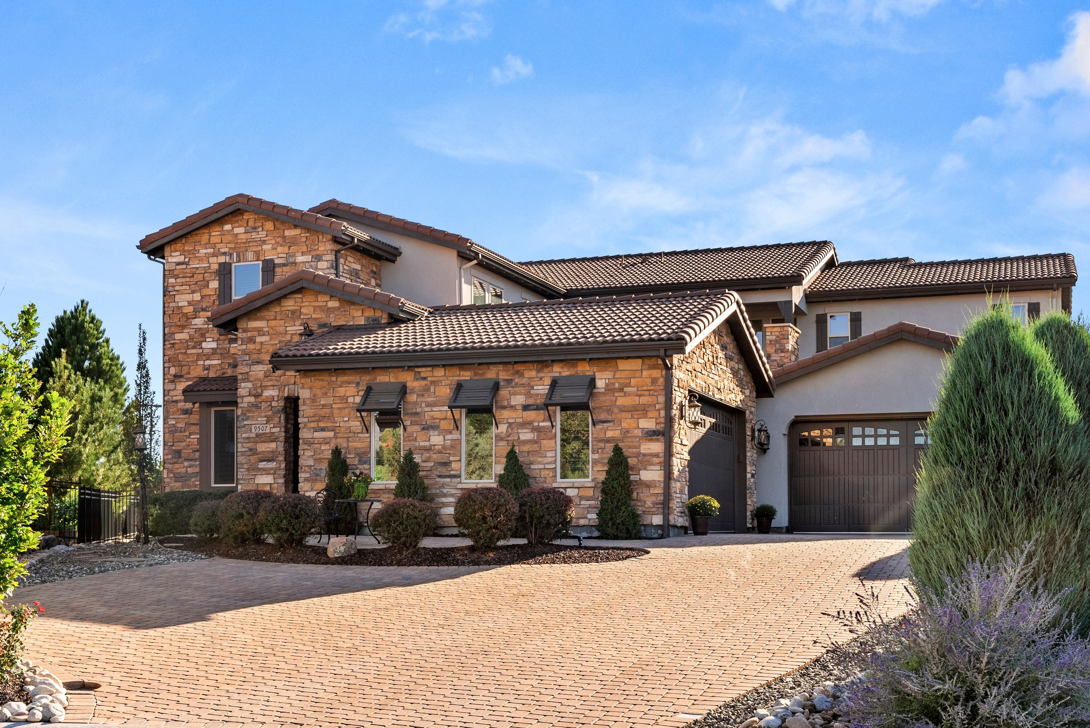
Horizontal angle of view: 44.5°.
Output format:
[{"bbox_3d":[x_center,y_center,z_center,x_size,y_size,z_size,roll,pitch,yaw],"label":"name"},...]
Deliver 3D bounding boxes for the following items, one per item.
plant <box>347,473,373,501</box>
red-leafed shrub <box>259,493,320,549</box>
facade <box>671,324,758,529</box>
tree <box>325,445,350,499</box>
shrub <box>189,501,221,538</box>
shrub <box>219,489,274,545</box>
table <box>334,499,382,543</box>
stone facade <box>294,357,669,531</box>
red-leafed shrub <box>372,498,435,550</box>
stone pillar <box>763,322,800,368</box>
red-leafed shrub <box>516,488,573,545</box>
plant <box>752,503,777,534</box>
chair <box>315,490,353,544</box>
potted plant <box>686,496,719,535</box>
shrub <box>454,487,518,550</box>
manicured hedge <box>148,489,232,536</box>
[{"bbox_3d":[-3.043,2.024,22.000,0.450,0.480,0.450,0,-2,0],"label":"plant"},{"bbox_3d":[-3.916,2.398,20.400,0.930,0.840,0.920,0,-2,0],"label":"red-leafed shrub"},{"bbox_3d":[3.151,1.139,25.100,0.400,3.950,7.100,-1,-2,20],"label":"facade"},{"bbox_3d":[-3.595,2.173,23.300,0.550,1.500,0.550,-1,-2,20],"label":"tree"},{"bbox_3d":[-6.044,2.767,23.800,0.660,0.680,0.660,-1,-2,20],"label":"shrub"},{"bbox_3d":[-4.696,2.415,21.000,0.900,0.880,0.900,0,-2,0],"label":"shrub"},{"bbox_3d":[-3.085,2.600,22.000,0.760,0.720,0.740,0,-2,0],"label":"table"},{"bbox_3d":[-1.259,1.428,23.050,7.100,2.950,0.400,-1,-2,20],"label":"stone facade"},{"bbox_3d":[-2.210,2.503,20.900,1.010,0.820,1.000,0,-2,0],"label":"red-leafed shrub"},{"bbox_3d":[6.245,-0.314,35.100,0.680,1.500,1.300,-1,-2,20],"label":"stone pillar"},{"bbox_3d":[-0.019,2.308,20.300,0.880,0.880,0.880,0,-2,0],"label":"red-leafed shrub"},{"bbox_3d":[4.615,3.256,28.000,0.520,0.650,0.520,-1,-2,20],"label":"plant"},{"bbox_3d":[-3.366,2.424,21.200,0.440,0.900,0.500,2,-3,-41],"label":"chair"},{"bbox_3d":[2.564,2.473,21.750,0.540,0.660,0.540,0,-2,0],"label":"potted plant"},{"bbox_3d":[-0.877,2.307,19.900,0.950,0.940,0.950,0,-2,0],"label":"shrub"},{"bbox_3d":[-6.636,2.779,25.000,1.650,0.900,1.000,-1,-2,20],"label":"manicured hedge"}]

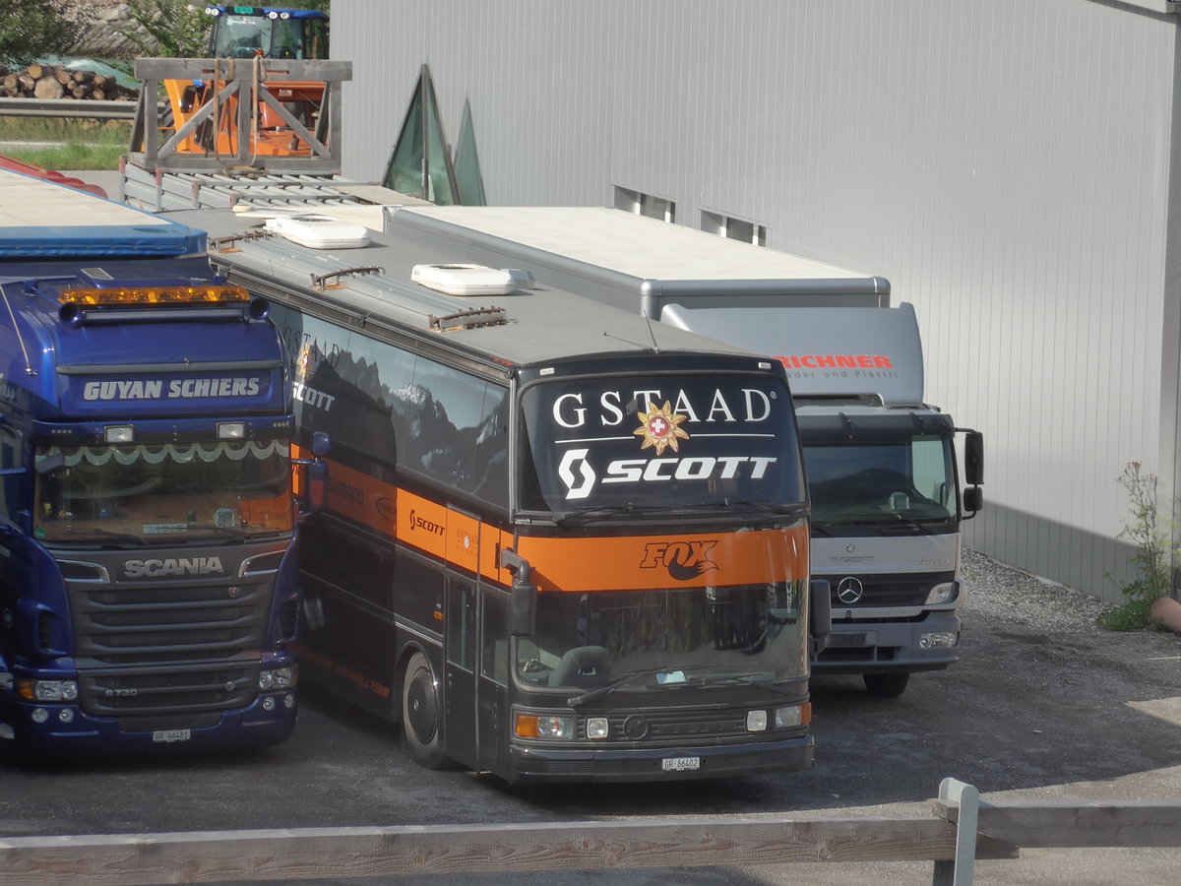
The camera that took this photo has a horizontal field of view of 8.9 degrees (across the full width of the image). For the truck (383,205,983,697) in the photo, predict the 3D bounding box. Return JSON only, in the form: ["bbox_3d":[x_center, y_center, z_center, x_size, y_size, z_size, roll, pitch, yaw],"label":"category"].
[{"bbox_3d":[0.697,0.064,71.818,2.600,3.758,9.272,-1,8,-21],"label":"truck"}]

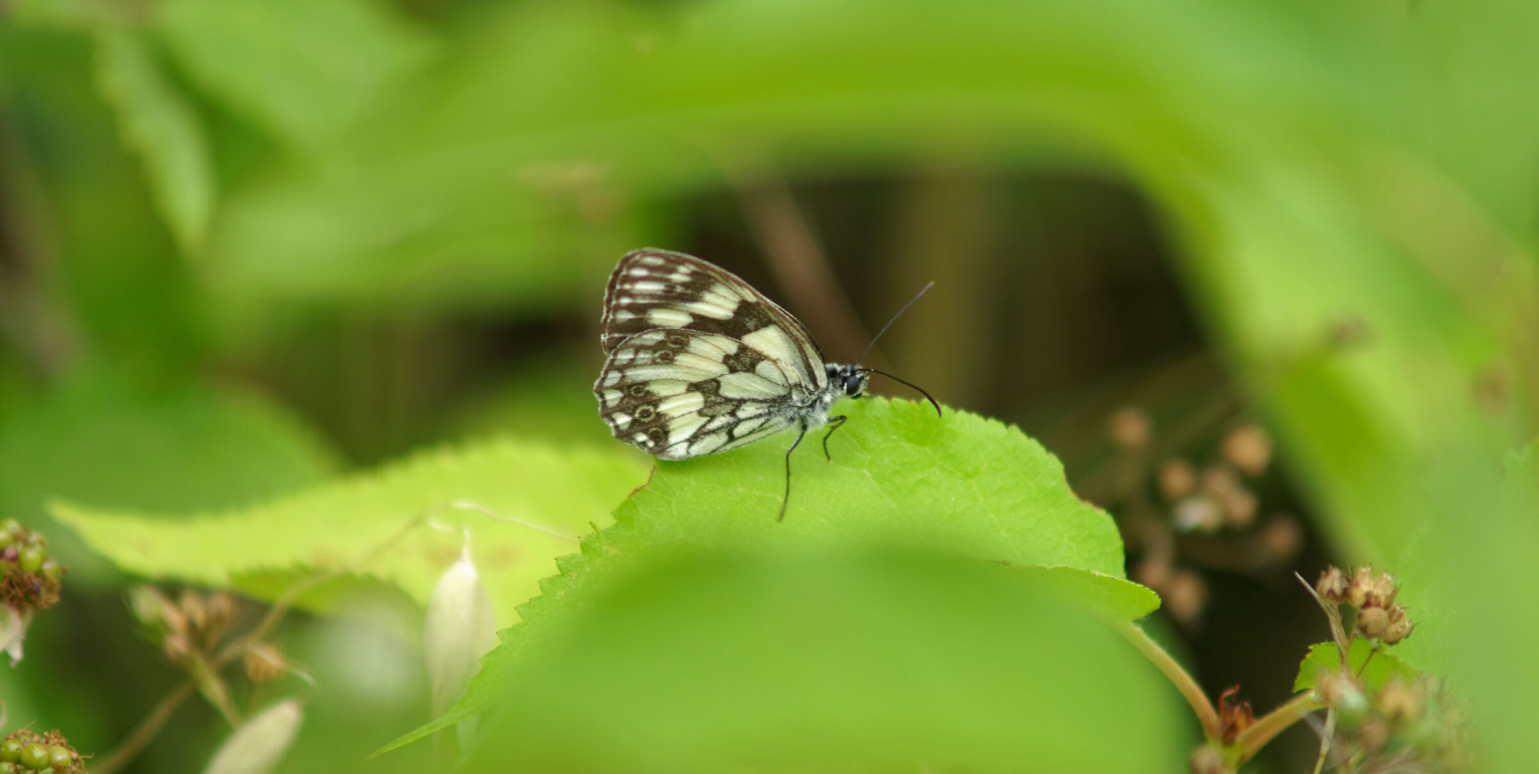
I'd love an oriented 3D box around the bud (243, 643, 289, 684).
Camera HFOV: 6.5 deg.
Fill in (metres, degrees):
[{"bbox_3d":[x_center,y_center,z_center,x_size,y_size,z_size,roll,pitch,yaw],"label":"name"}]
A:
[{"bbox_3d":[-0.054,0.030,1.450,0.005,0.004,0.004,-8,16,-30],"label":"bud"}]

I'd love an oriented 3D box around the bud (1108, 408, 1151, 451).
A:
[{"bbox_3d":[0.038,0.004,1.420,0.004,0.004,0.004,0,18,0],"label":"bud"}]

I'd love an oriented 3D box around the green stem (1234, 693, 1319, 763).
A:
[{"bbox_3d":[0.053,0.036,1.410,0.010,0.002,0.002,-36,0,0],"label":"green stem"}]

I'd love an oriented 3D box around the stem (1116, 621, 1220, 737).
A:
[{"bbox_3d":[0.042,0.030,1.410,0.003,0.015,0.003,-39,0,0],"label":"stem"}]

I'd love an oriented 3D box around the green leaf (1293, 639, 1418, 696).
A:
[{"bbox_3d":[0.059,0.028,1.350,0.013,0.005,0.010,0,28,0],"label":"green leaf"}]

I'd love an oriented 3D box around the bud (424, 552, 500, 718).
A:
[{"bbox_3d":[-0.031,0.026,1.370,0.007,0.018,0.005,3,14,0],"label":"bud"}]

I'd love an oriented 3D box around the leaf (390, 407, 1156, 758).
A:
[{"bbox_3d":[0.000,0.019,1.340,0.076,0.019,0.045,-9,31,-1],"label":"leaf"}]

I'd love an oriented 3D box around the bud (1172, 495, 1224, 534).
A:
[{"bbox_3d":[0.045,0.013,1.410,0.005,0.004,0.004,0,18,0],"label":"bud"}]

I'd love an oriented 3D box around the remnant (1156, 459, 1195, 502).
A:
[{"bbox_3d":[0.044,0.010,1.460,0.004,0.004,0.004,0,14,0],"label":"remnant"}]

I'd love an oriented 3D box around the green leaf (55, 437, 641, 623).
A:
[{"bbox_3d":[-0.041,0.015,1.390,0.067,0.014,0.040,2,26,-1],"label":"green leaf"}]

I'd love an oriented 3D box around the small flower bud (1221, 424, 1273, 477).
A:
[{"bbox_3d":[0.050,0.007,1.415,0.005,0.005,0.005,0,18,0],"label":"small flower bud"}]

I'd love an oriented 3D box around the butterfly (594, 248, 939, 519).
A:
[{"bbox_3d":[0.000,0.000,1.410,0.035,0.025,0.012,-4,13,11],"label":"butterfly"}]

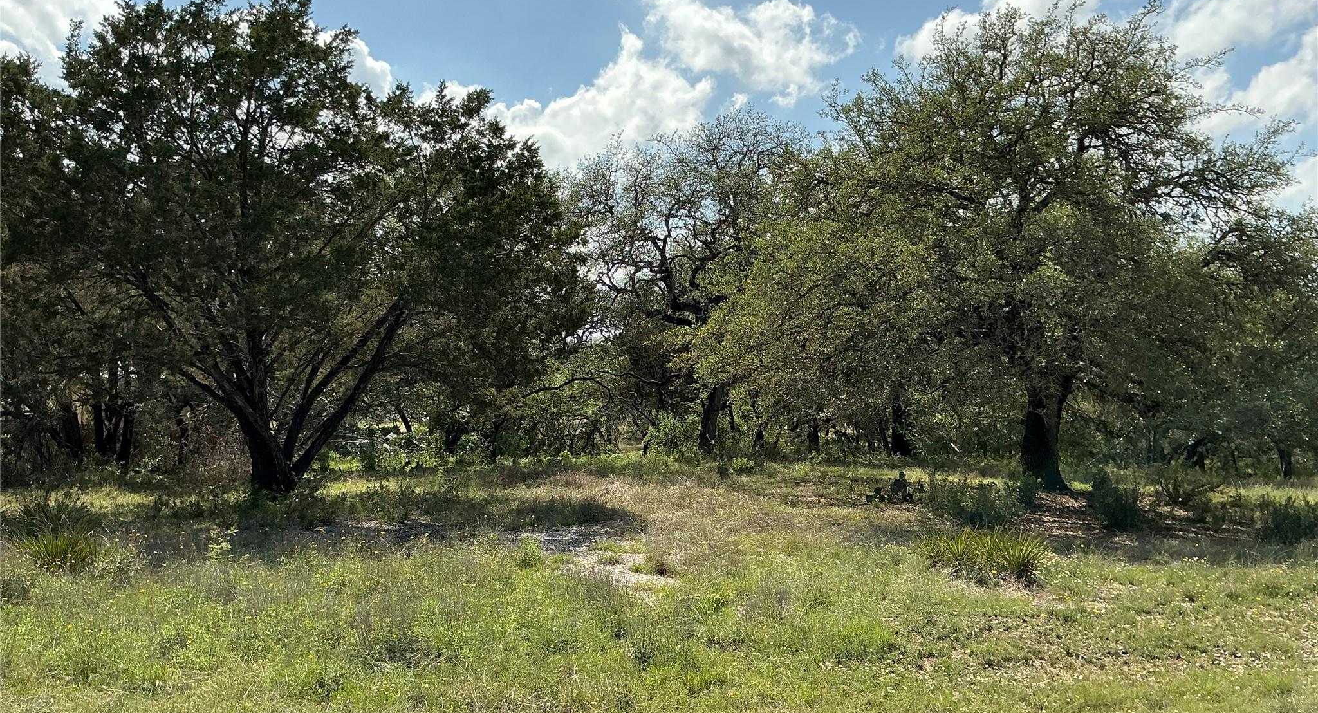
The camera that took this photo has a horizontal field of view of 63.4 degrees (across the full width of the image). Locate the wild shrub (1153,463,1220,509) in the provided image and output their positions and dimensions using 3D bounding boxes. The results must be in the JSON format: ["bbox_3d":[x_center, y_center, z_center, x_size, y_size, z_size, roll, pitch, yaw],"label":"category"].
[{"bbox_3d":[7.524,1.850,15.200,0.940,0.660,0.850,0,-2,0],"label":"wild shrub"}]

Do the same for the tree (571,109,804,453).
[{"bbox_3d":[0.766,-1.846,26.000,6.000,8.400,6.000,0,-2,0],"label":"tree"}]

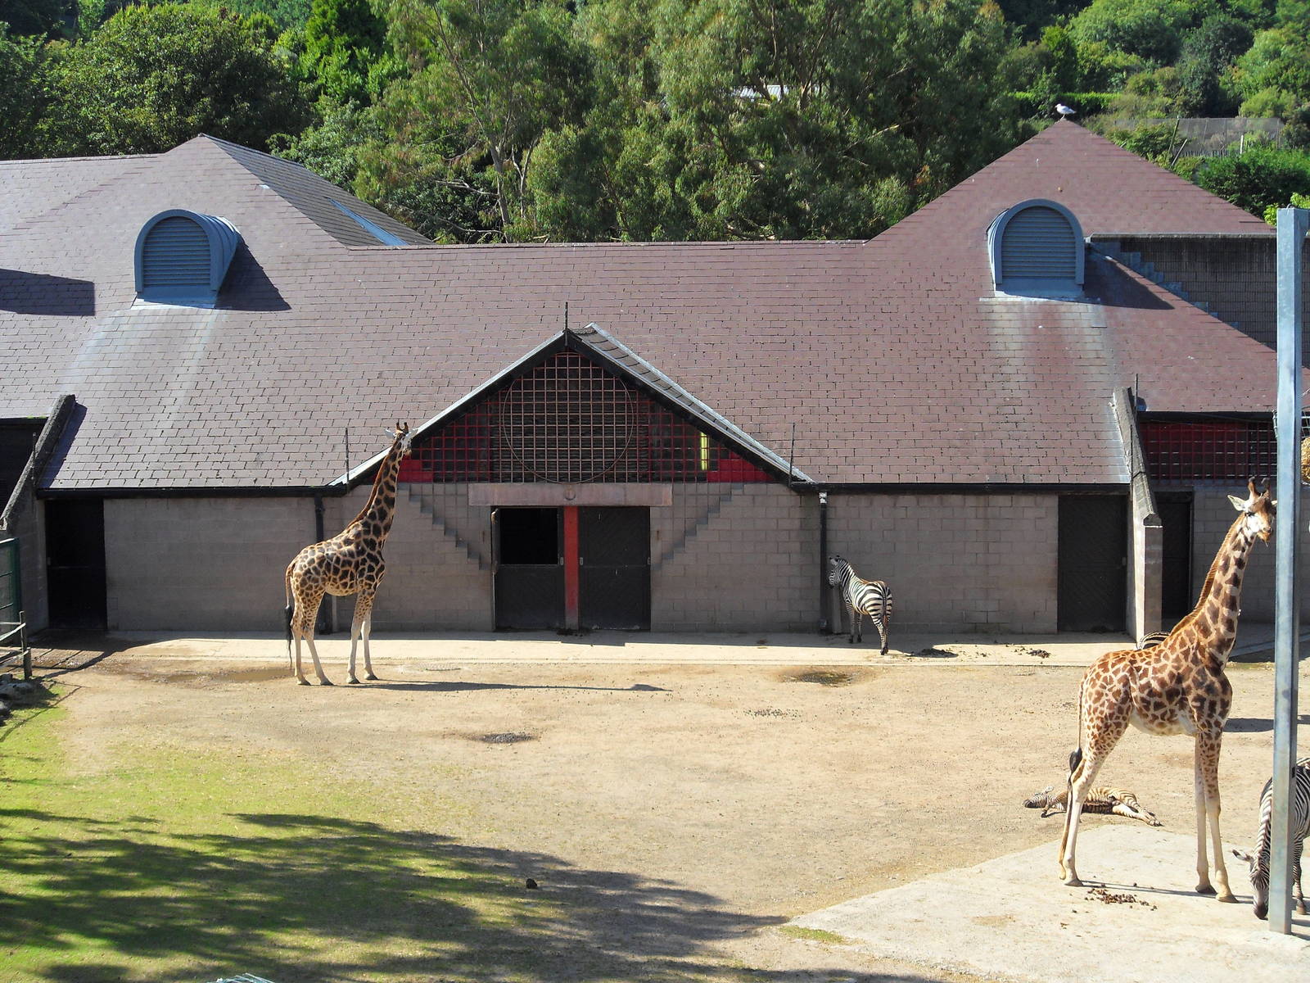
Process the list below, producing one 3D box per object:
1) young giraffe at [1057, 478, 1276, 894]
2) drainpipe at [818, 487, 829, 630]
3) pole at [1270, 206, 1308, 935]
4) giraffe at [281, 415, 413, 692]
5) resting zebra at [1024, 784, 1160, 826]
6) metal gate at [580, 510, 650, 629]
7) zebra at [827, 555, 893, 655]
[{"bbox_3d":[4.960,1.908,19.850,2.016,4.032,0.564,1,5,20],"label":"young giraffe"},{"bbox_3d":[2.948,1.237,35.785,0.121,2.510,0.121,0,5,5],"label":"drainpipe"},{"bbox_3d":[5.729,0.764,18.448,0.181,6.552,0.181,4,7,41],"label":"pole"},{"bbox_3d":[-4.685,0.946,31.405,1.915,4.022,0.605,-1,5,-6],"label":"giraffe"},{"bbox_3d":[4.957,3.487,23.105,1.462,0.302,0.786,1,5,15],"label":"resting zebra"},{"bbox_3d":[-0.718,1.373,36.302,1.280,2.218,0.081,0,5,5],"label":"metal gate"},{"bbox_3d":[3.482,1.897,34.530,0.504,1.441,1.764,-3,6,-23],"label":"zebra"}]

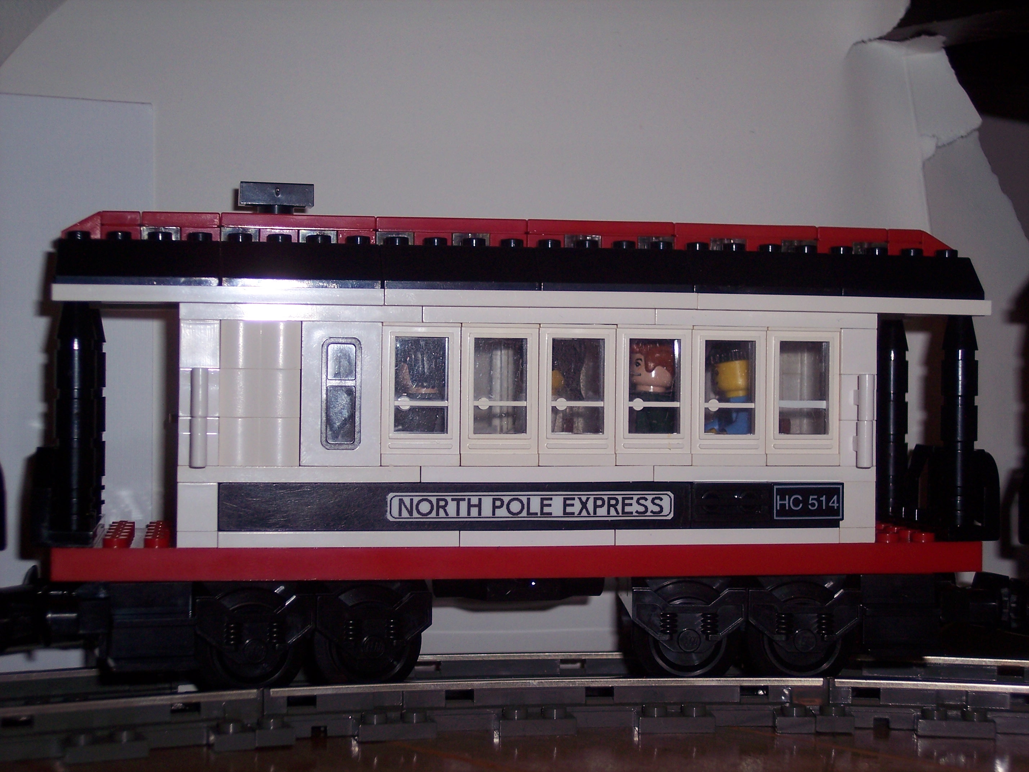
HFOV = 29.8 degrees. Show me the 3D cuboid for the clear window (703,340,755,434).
[{"bbox_3d":[0.044,0.000,0.400,0.011,0.020,0.002,0,0,-11],"label":"clear window"}]

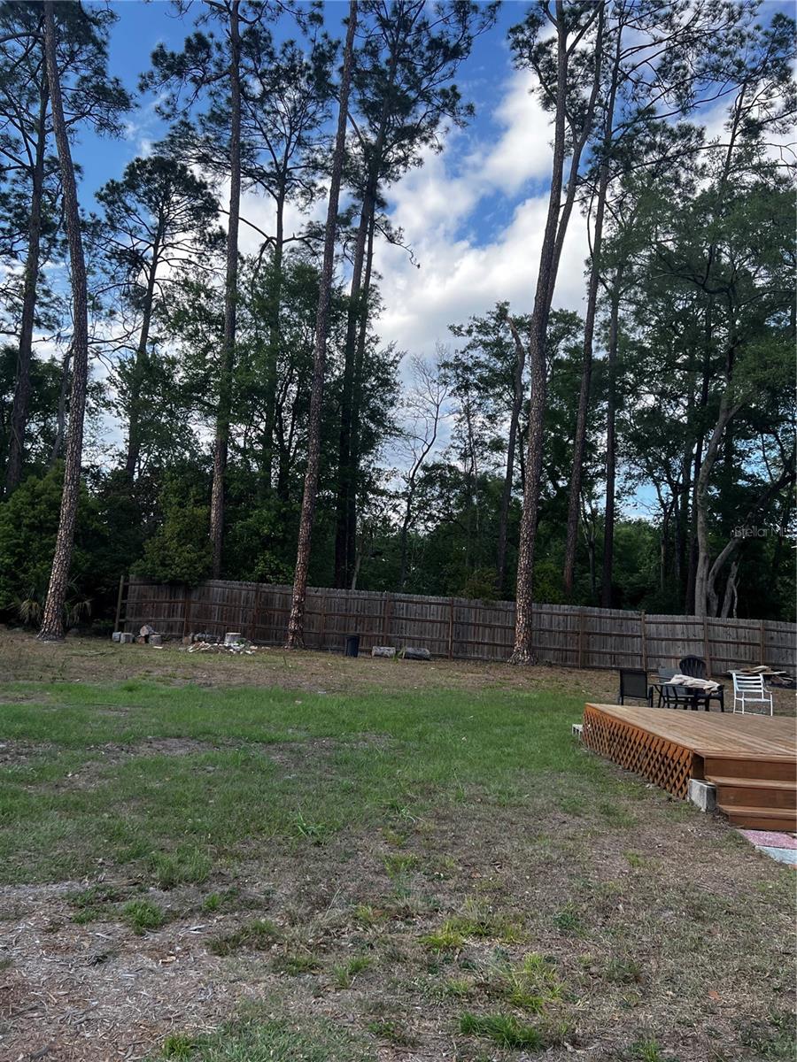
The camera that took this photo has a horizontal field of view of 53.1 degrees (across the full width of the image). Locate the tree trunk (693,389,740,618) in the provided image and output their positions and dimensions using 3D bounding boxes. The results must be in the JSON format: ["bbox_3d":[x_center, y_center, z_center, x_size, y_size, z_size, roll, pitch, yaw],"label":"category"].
[{"bbox_3d":[13.133,-0.772,33.331,1.100,10.880,0.600,4,-6,0],"label":"tree trunk"}]

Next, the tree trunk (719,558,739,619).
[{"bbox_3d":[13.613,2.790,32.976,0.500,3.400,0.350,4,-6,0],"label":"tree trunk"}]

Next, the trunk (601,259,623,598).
[{"bbox_3d":[9.750,-3.676,36.616,0.500,17.350,0.450,4,-6,0],"label":"trunk"}]

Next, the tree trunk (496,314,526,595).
[{"bbox_3d":[5.405,-3.039,38.533,0.700,15.460,0.450,4,-6,0],"label":"tree trunk"}]

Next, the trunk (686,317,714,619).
[{"bbox_3d":[14.133,-2.749,37.556,0.750,15.880,0.500,4,-6,0],"label":"trunk"}]

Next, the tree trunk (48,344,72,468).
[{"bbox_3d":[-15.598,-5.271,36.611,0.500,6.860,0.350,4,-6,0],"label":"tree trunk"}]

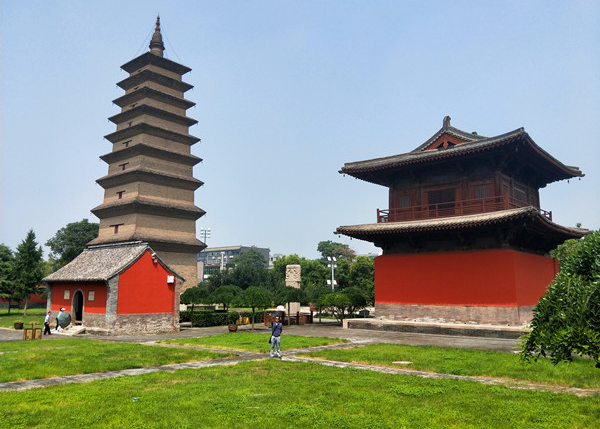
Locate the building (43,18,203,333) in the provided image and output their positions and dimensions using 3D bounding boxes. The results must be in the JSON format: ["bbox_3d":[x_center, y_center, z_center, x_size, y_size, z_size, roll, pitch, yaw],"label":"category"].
[{"bbox_3d":[-19.077,-7.600,56.084,10.500,39.620,10.500,-7,-12,36],"label":"building"}]

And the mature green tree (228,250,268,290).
[{"bbox_3d":[-7.388,9.778,65.291,6.391,9.027,6.391,0,-10,0],"label":"mature green tree"}]

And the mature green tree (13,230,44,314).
[{"bbox_3d":[-30.489,6.534,48.600,3.615,9.678,3.615,0,-10,0],"label":"mature green tree"}]

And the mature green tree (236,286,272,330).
[{"bbox_3d":[-3.328,6.758,31.101,2.713,3.219,2.713,0,-10,0],"label":"mature green tree"}]

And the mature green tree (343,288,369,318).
[{"bbox_3d":[5.170,8.619,41.638,3.038,3.176,3.038,0,-10,0],"label":"mature green tree"}]

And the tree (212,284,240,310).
[{"bbox_3d":[-6.107,7.484,35.745,2.525,3.386,2.525,0,-10,0],"label":"tree"}]

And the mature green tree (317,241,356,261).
[{"bbox_3d":[7.452,11.346,87.333,8.500,12.680,8.500,-1,-10,5],"label":"mature green tree"}]

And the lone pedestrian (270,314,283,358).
[{"bbox_3d":[-0.964,5.038,17.908,0.550,1.720,0.360,0,-10,0],"label":"lone pedestrian"}]

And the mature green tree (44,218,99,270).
[{"bbox_3d":[-34.737,7.375,65.707,9.000,13.400,9.000,5,-11,-27],"label":"mature green tree"}]

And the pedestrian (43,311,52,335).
[{"bbox_3d":[-17.472,7.563,30.149,0.580,1.602,0.500,2,-10,-11],"label":"pedestrian"}]

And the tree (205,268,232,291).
[{"bbox_3d":[-12.537,11.265,67.065,5.000,6.100,5.000,2,-10,-10],"label":"tree"}]

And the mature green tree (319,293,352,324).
[{"bbox_3d":[3.021,7.981,36.674,2.940,2.727,2.940,0,-10,0],"label":"mature green tree"}]

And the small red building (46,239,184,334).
[{"bbox_3d":[-13.911,5.484,32.313,8.600,6.090,6.100,-7,-12,36],"label":"small red building"}]

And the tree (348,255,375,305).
[{"bbox_3d":[9.212,9.535,61.266,6.000,7.470,6.000,-2,-10,8],"label":"tree"}]

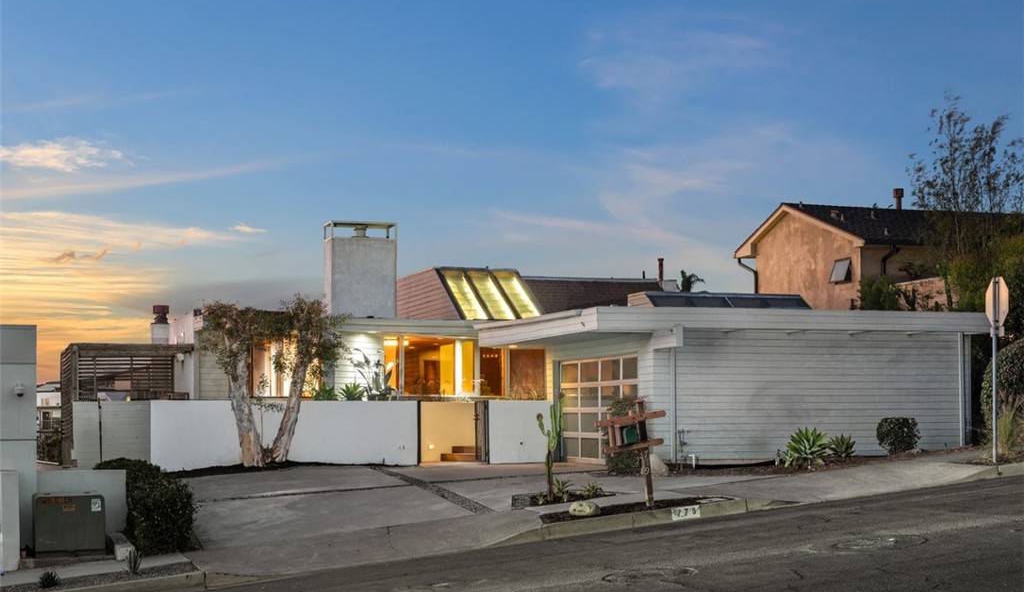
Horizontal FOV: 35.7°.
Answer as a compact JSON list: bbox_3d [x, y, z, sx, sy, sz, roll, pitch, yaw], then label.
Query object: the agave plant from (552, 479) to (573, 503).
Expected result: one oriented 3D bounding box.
[{"bbox_3d":[0.756,2.911,23.862,0.310,0.360,0.330,0,-4,0],"label":"agave plant"}]

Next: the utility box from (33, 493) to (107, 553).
[{"bbox_3d":[-5.822,2.978,20.938,0.860,0.770,0.680,1,-4,-18],"label":"utility box"}]

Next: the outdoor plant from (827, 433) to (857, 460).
[{"bbox_3d":[5.545,2.531,26.804,0.500,0.430,0.480,0,-4,0],"label":"outdoor plant"}]

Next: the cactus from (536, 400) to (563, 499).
[{"bbox_3d":[0.561,2.280,23.888,0.390,1.550,0.320,1,-4,-20],"label":"cactus"}]

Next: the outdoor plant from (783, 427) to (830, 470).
[{"bbox_3d":[4.777,2.469,25.858,0.780,0.660,0.750,0,-4,0],"label":"outdoor plant"}]

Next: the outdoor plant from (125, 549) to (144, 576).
[{"bbox_3d":[-4.541,3.203,19.152,0.240,0.300,0.240,2,-4,-25],"label":"outdoor plant"}]

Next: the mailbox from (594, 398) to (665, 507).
[{"bbox_3d":[1.638,2.170,22.222,0.920,1.490,0.460,2,-4,-24],"label":"mailbox"}]

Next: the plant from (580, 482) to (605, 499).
[{"bbox_3d":[1.213,2.895,23.715,0.370,0.250,0.350,0,-4,0],"label":"plant"}]

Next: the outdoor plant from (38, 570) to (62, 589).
[{"bbox_3d":[-5.382,3.304,18.568,0.280,0.210,0.280,2,-4,-25],"label":"outdoor plant"}]

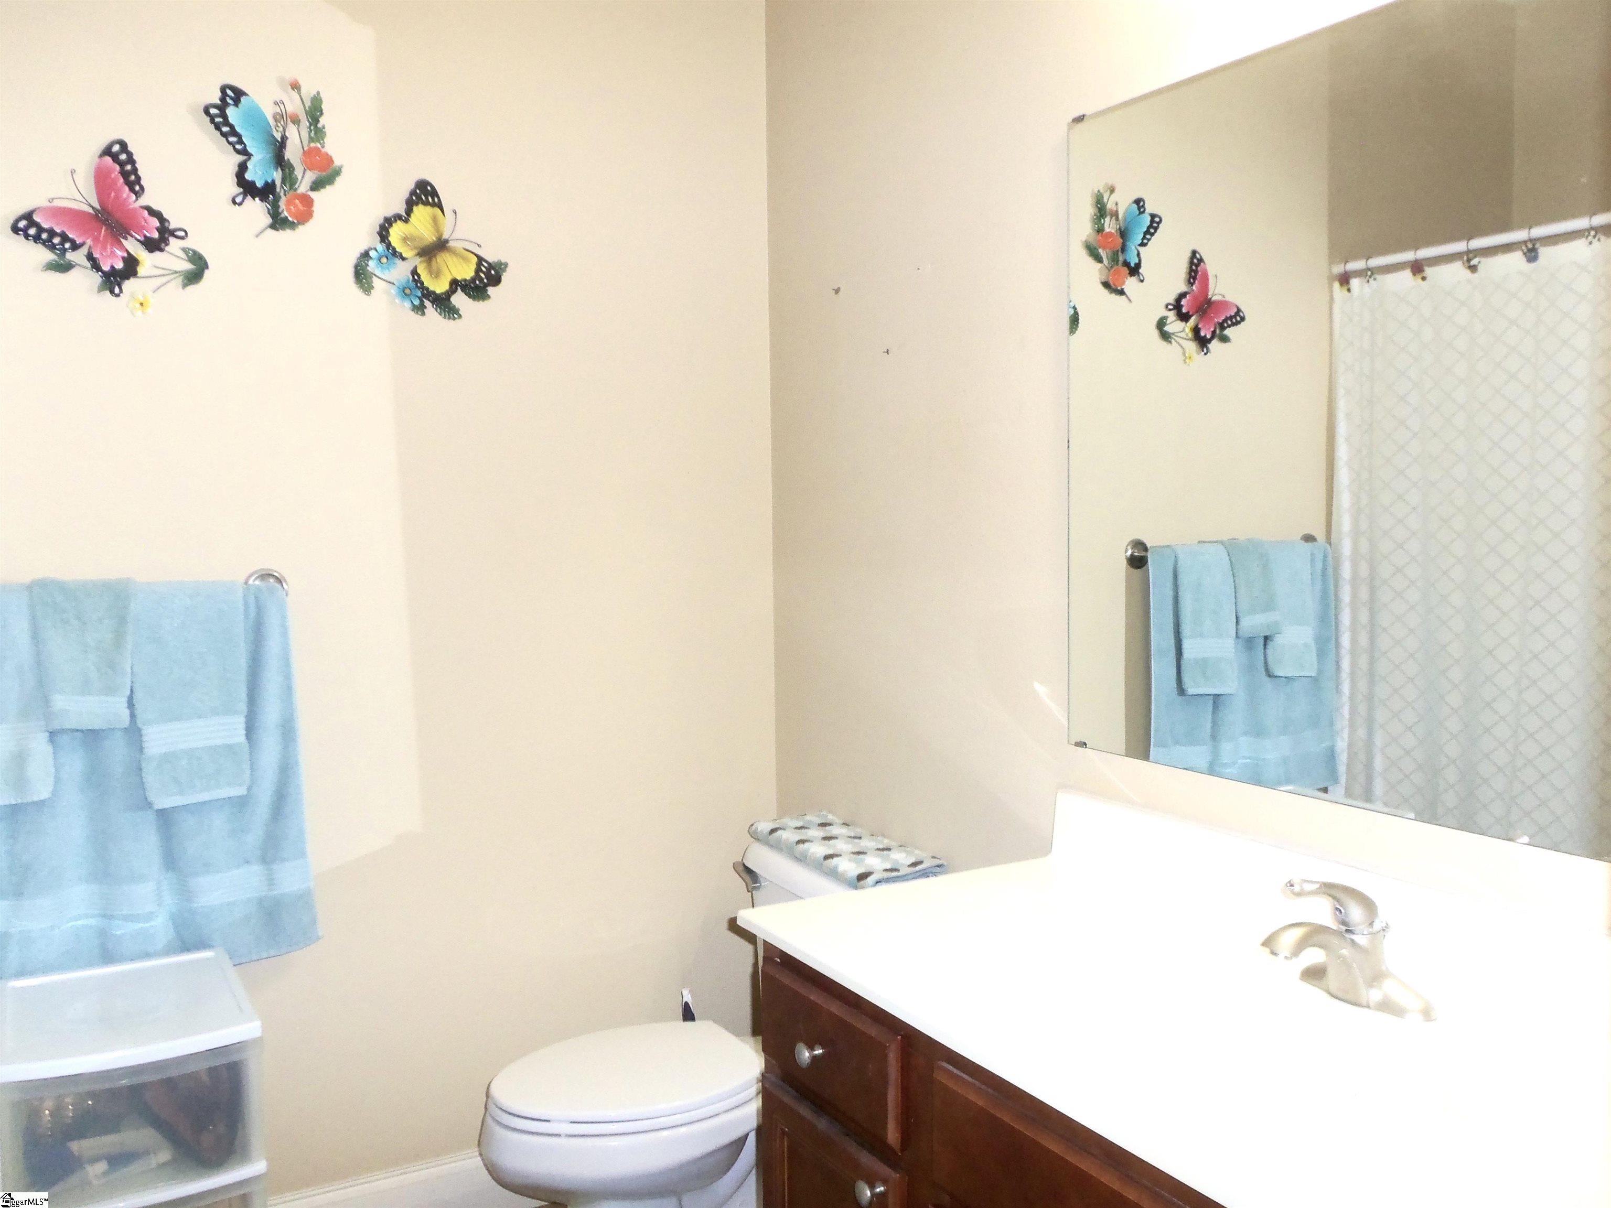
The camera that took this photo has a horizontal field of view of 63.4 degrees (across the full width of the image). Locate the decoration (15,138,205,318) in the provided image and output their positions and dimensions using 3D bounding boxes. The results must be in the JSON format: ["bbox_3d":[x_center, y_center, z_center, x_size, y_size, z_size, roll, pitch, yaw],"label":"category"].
[{"bbox_3d":[-1.101,-0.601,2.070,0.278,0.276,0.048,-3,5,-30],"label":"decoration"}]

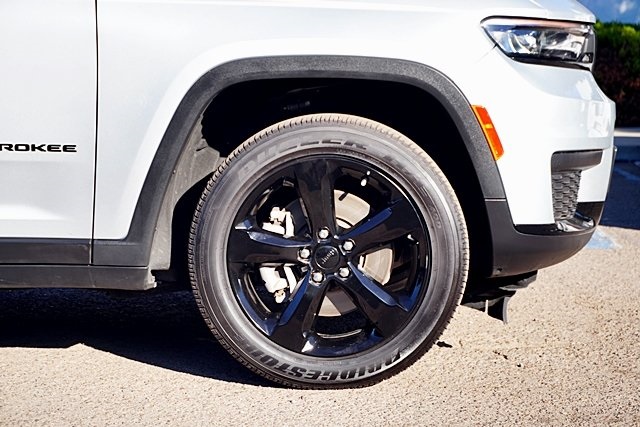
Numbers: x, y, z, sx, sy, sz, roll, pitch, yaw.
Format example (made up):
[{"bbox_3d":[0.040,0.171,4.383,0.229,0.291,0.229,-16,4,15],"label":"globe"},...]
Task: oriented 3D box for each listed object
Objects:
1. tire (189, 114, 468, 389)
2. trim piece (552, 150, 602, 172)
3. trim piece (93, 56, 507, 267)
[{"bbox_3d":[0.035,0.103,3.691,0.770,0.765,0.272,1,7,5],"label":"tire"},{"bbox_3d":[0.695,-0.142,3.606,0.195,0.062,0.055,-6,9,-39],"label":"trim piece"},{"bbox_3d":[-0.062,-0.132,3.562,1.098,0.561,0.120,1,7,5],"label":"trim piece"}]

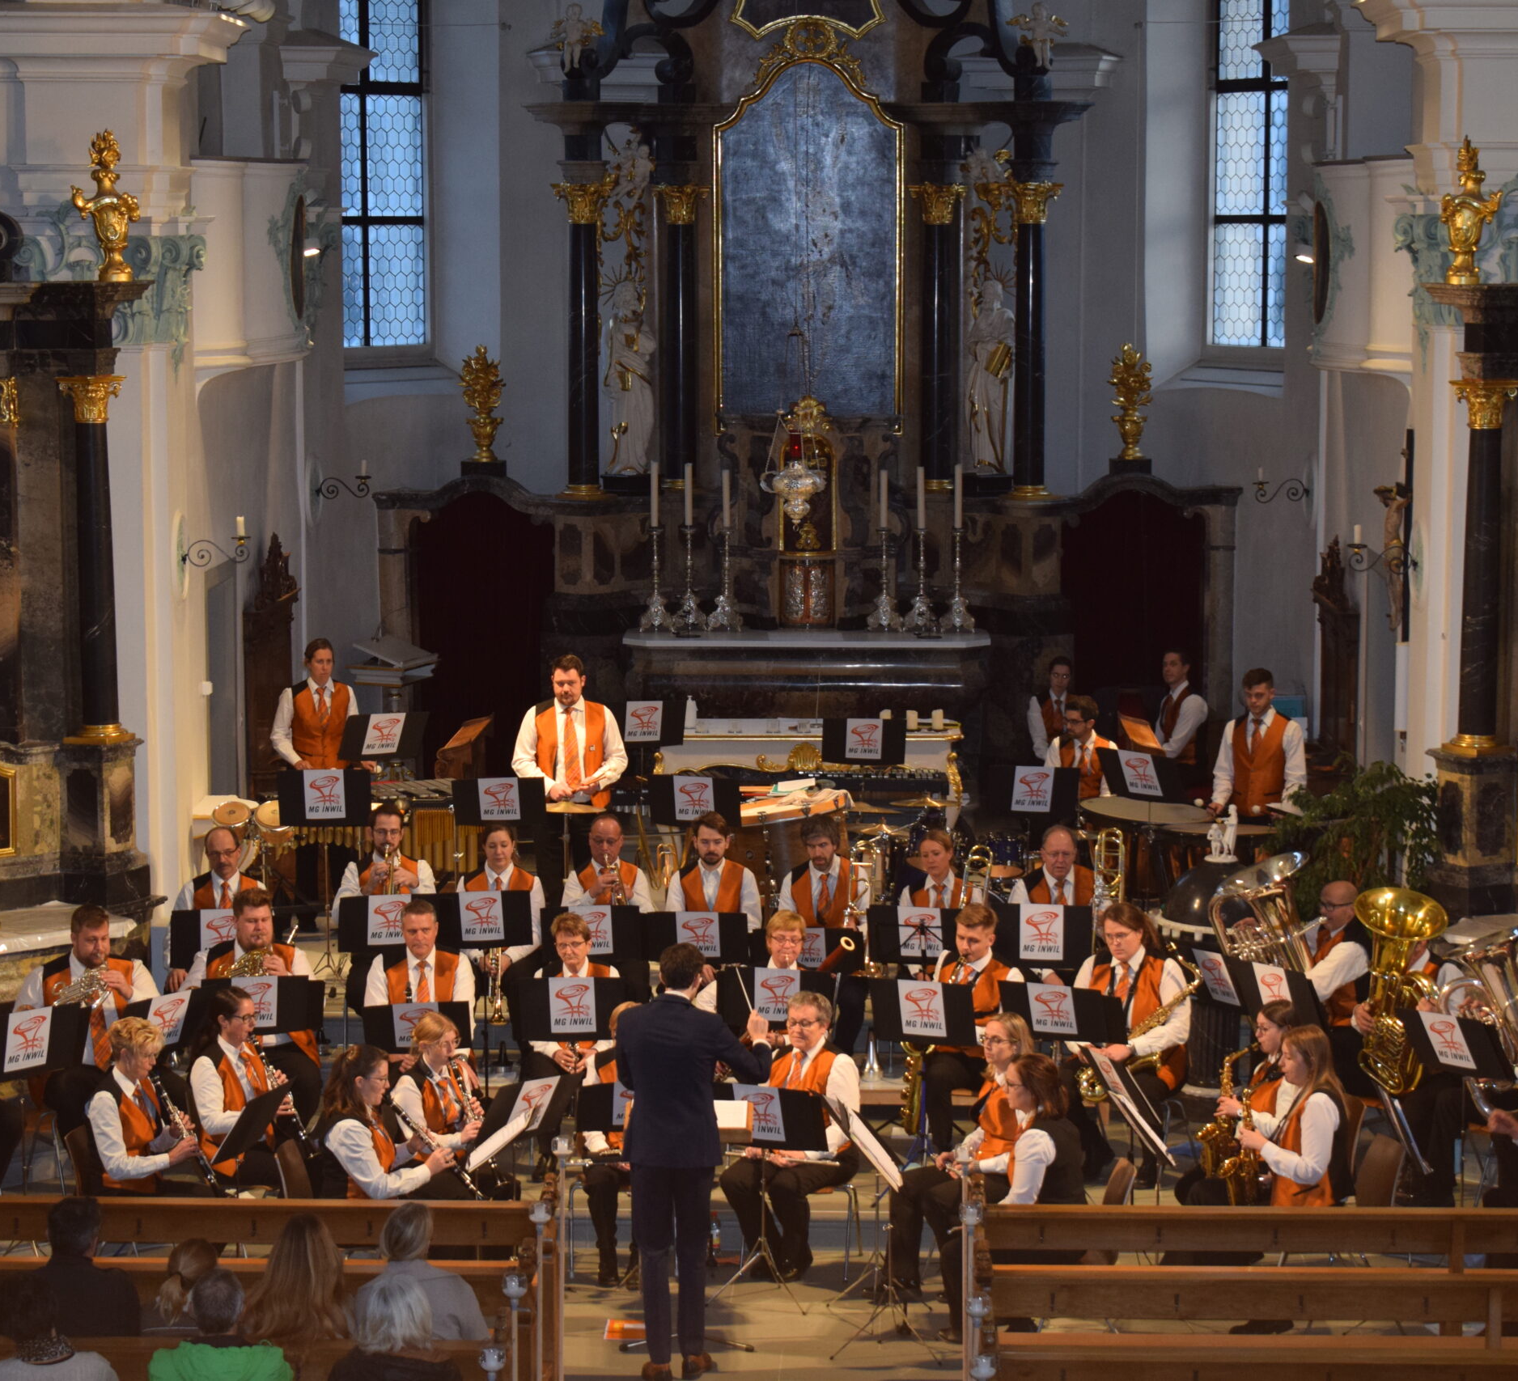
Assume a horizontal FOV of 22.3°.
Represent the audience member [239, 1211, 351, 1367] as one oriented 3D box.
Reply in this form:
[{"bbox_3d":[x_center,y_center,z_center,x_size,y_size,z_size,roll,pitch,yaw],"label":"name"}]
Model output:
[{"bbox_3d":[-1.691,2.495,14.058,0.460,1.270,0.750,0,7,1],"label":"audience member"}]

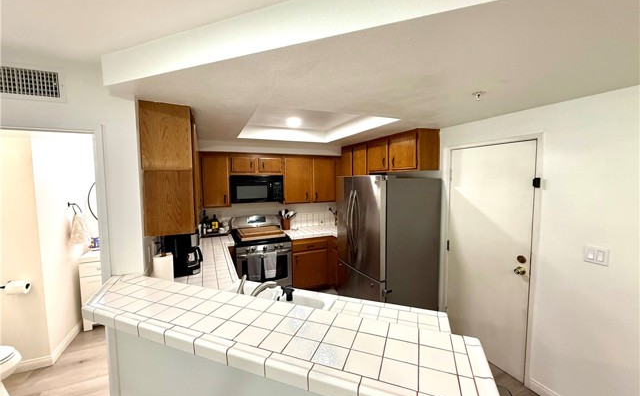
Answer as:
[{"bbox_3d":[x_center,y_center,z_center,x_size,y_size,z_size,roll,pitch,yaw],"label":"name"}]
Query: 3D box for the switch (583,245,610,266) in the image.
[{"bbox_3d":[1.854,0.388,1.739,0.012,0.115,0.118,-2,5,-24],"label":"switch"}]

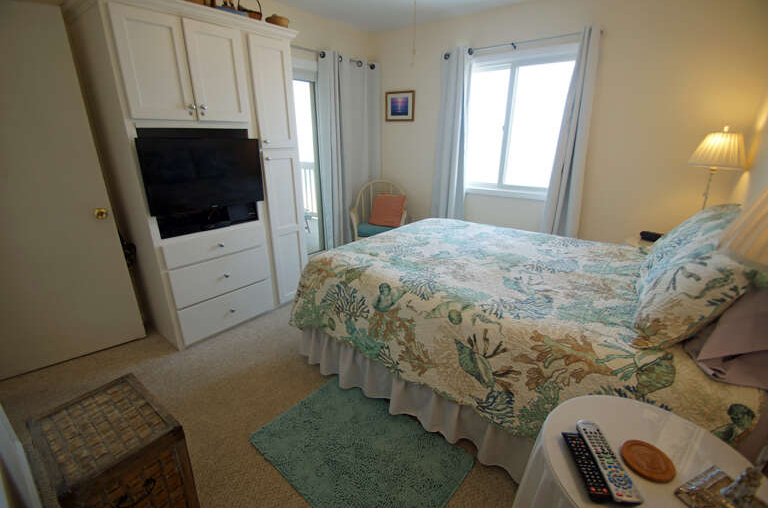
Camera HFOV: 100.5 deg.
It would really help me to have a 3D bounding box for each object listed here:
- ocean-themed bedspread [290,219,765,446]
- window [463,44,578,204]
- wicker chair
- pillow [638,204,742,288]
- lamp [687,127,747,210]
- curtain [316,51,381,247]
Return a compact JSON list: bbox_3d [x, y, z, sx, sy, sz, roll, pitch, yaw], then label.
[{"bbox_3d":[0.702,0.219,2.042,2.020,0.440,1.660,15,23,36],"label":"ocean-themed bedspread"},{"bbox_3d":[1.434,-1.409,3.644,1.180,1.530,0.100,15,23,36],"label":"window"},{"bbox_3d":[-0.059,-0.486,4.250,0.680,0.900,0.620,0,19,0],"label":"wicker chair"},{"bbox_3d":[1.694,-0.051,1.756,0.680,0.460,0.160,-22,71,-48],"label":"pillow"},{"bbox_3d":[2.422,-0.487,2.388,0.320,0.870,0.320,15,23,36],"label":"lamp"},{"bbox_3d":[-0.399,-1.300,4.336,0.130,2.360,1.020,15,23,36],"label":"curtain"}]

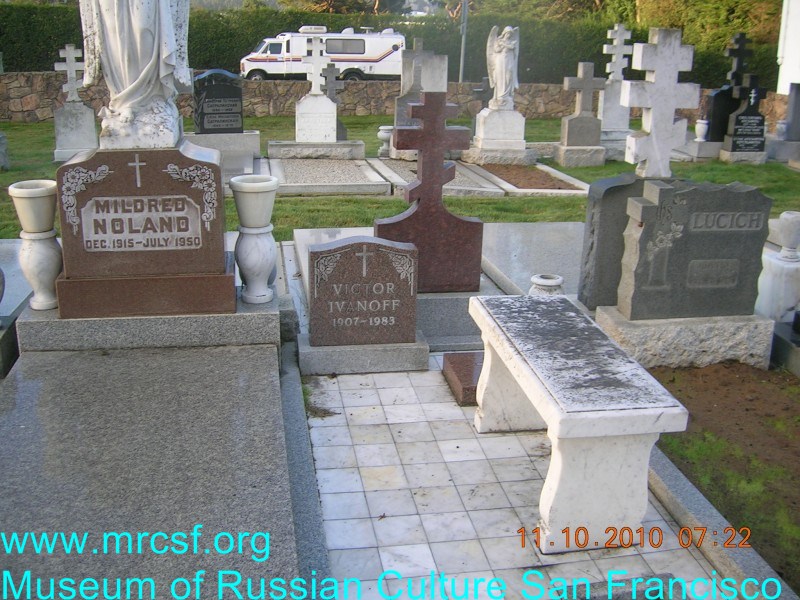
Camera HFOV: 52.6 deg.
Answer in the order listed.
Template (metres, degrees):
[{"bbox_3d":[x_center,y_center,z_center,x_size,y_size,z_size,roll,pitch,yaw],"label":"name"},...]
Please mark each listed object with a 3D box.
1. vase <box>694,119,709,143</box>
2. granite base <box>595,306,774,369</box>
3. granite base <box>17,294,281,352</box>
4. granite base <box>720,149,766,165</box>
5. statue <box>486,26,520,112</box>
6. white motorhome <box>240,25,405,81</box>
[{"bbox_3d":[4.156,-2.337,11.129,0.190,0.279,0.190,-2,19,-10],"label":"vase"},{"bbox_3d":[1.296,0.176,3.712,0.725,0.223,0.270,-1,19,-10],"label":"granite base"},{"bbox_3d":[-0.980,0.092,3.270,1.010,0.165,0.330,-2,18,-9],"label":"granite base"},{"bbox_3d":[4.636,-1.940,10.922,0.519,0.146,0.280,-2,19,-10],"label":"granite base"},{"bbox_3d":[1.286,-2.888,10.100,0.382,1.001,0.289,-1,19,-10],"label":"statue"},{"bbox_3d":[-3.503,-11.055,36.800,7.200,2.700,2.200,-2,19,-11],"label":"white motorhome"}]

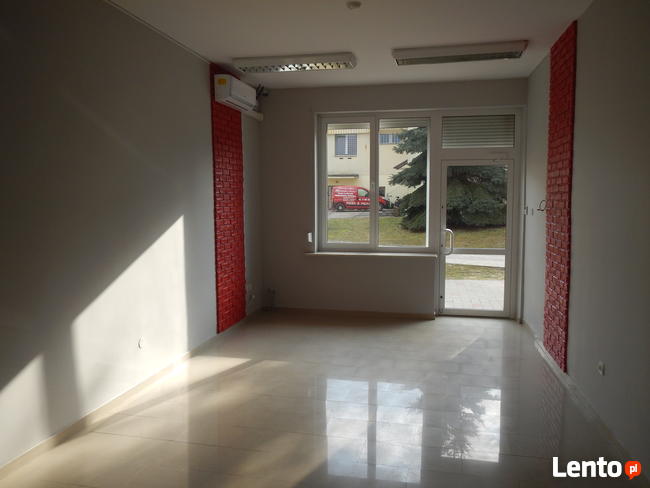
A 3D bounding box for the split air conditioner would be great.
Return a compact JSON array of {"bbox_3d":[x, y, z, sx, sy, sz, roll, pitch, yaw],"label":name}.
[{"bbox_3d":[-1.020,-1.732,6.150,0.187,0.291,0.861,1,5,12],"label":"split air conditioner"}]

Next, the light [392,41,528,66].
[{"bbox_3d":[1.325,-1.884,5.239,1.268,0.085,0.332,1,5,12],"label":"light"}]

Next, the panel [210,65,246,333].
[{"bbox_3d":[-1.125,-0.501,6.233,0.033,2.964,0.853,1,5,12],"label":"panel"}]

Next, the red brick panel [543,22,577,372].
[{"bbox_3d":[2.162,-0.400,4.878,0.032,2.952,0.853,1,5,12],"label":"red brick panel"}]

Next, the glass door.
[{"bbox_3d":[1.956,-0.057,6.833,0.904,2.052,0.083,1,5,12],"label":"glass door"}]

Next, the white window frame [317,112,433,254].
[{"bbox_3d":[0.662,-0.797,7.037,1.554,1.872,0.091,1,5,12],"label":"white window frame"}]

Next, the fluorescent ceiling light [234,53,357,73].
[{"bbox_3d":[-0.311,-1.901,5.570,1.250,0.085,0.340,1,5,12],"label":"fluorescent ceiling light"}]

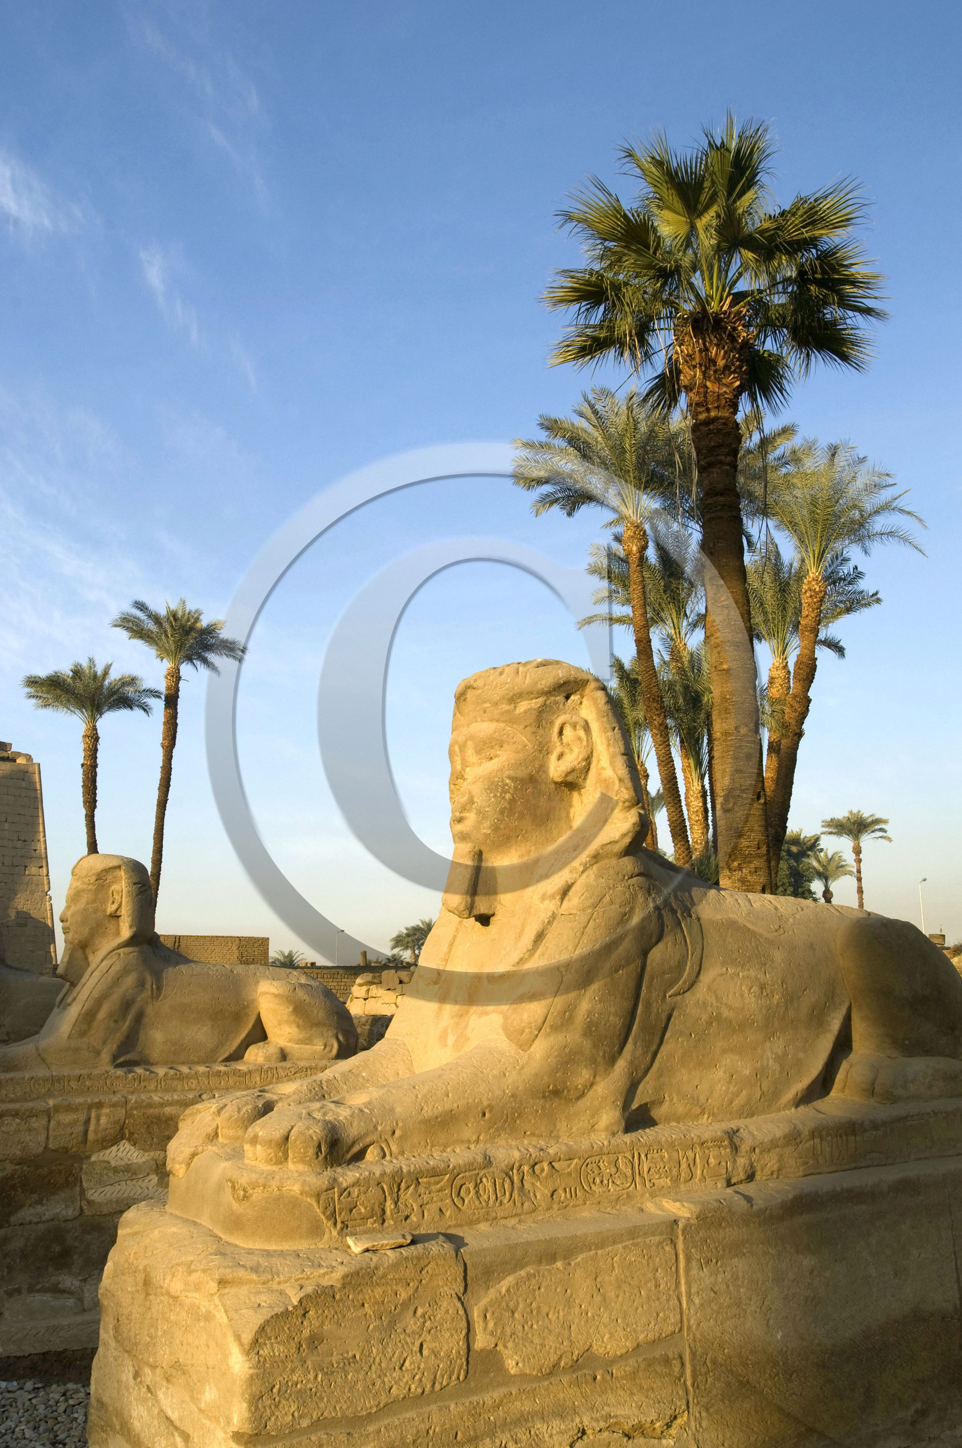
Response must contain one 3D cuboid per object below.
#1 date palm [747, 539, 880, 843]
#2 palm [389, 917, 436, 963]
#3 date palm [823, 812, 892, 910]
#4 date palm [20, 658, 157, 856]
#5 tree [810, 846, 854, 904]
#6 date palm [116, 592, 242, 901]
[{"bbox_3d":[6.943,1.580,26.282,4.240,11.910,4.240,0,-13,0],"label":"date palm"},{"bbox_3d":[-5.960,21.555,107.893,4.480,8.280,4.480,0,-13,0],"label":"palm"},{"bbox_3d":[26.296,13.221,83.179,4.920,14.640,4.920,0,-13,0],"label":"date palm"},{"bbox_3d":[-15.402,4.739,46.137,5.400,15.040,5.400,0,-13,0],"label":"date palm"},{"bbox_3d":[23.786,14.173,80.901,3.230,11.750,3.230,0,-13,0],"label":"tree"},{"bbox_3d":[-10.464,3.038,40.299,4.540,15.140,4.540,0,-13,0],"label":"date palm"}]

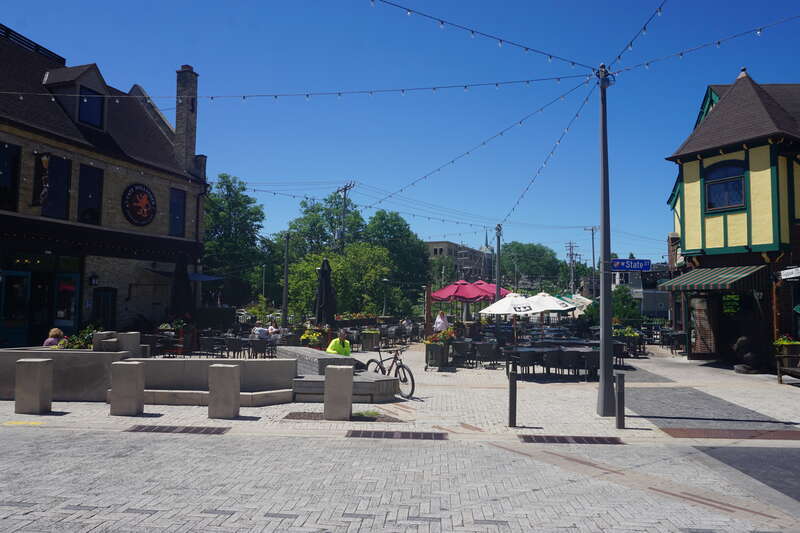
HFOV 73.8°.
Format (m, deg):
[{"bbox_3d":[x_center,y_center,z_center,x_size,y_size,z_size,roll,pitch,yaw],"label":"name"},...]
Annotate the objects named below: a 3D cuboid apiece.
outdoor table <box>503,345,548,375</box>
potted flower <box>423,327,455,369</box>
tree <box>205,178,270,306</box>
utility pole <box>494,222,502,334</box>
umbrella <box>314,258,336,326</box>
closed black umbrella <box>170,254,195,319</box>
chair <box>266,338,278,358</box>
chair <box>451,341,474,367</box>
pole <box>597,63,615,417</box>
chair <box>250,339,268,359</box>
[{"bbox_3d":[3.482,2.626,14.675,1.150,0.750,0.850,1,-3,0],"label":"outdoor table"},{"bbox_3d":[1.177,2.507,16.300,0.920,1.300,0.850,1,-3,-3],"label":"potted flower"},{"bbox_3d":[-14.759,-1.529,46.154,7.000,12.200,6.800,1,-3,0],"label":"tree"},{"bbox_3d":[5.210,0.805,28.205,0.300,6.000,0.300,1,-3,0],"label":"utility pole"},{"bbox_3d":[-2.655,1.461,19.000,0.740,3.420,0.740,1,-4,0],"label":"umbrella"},{"bbox_3d":[-7.832,1.398,19.200,0.780,3.470,0.780,1,-4,0],"label":"closed black umbrella"},{"bbox_3d":[-4.692,2.993,19.700,0.570,0.830,0.540,-2,-4,37],"label":"chair"},{"bbox_3d":[2.051,2.869,17.500,0.580,0.810,0.580,0,-4,3],"label":"chair"},{"bbox_3d":[3.776,-0.493,9.798,0.300,6.420,0.300,1,-3,0],"label":"pole"},{"bbox_3d":[-4.822,2.854,18.300,0.550,0.810,0.570,1,-4,0],"label":"chair"}]

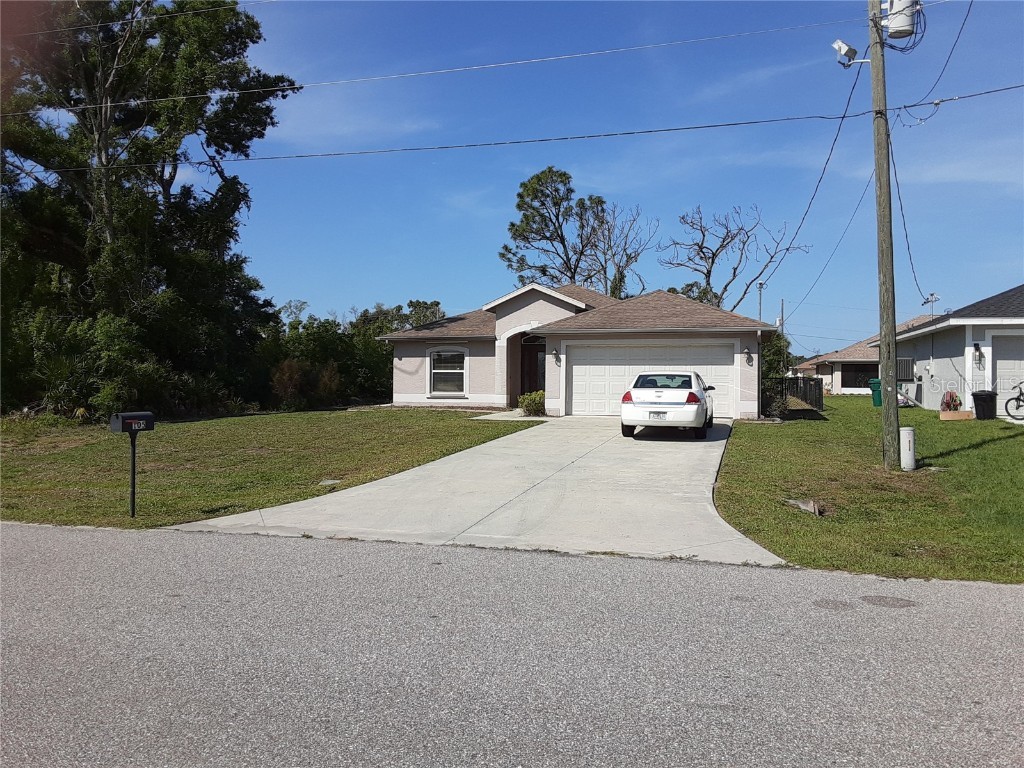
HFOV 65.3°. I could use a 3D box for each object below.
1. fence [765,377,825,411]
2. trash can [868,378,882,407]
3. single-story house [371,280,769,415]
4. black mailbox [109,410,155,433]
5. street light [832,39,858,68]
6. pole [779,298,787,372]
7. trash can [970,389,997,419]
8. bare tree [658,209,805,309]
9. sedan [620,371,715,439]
[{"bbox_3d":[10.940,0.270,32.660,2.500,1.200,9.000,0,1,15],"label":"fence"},{"bbox_3d":[14.600,0.360,31.900,0.680,1.110,0.750,0,1,15],"label":"trash can"},{"bbox_3d":[2.650,-1.650,30.900,13.700,5.100,14.800,0,1,15],"label":"single-story house"},{"bbox_3d":[-4.280,0.415,9.000,0.175,0.230,0.510,0,1,15],"label":"black mailbox"},{"bbox_3d":[5.180,-5.130,12.400,0.360,0.400,0.380,0,1,30],"label":"street light"},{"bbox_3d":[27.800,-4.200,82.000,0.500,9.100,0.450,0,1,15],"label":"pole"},{"bbox_3d":[12.500,0.570,21.200,0.660,0.780,0.660,0,1,15],"label":"trash can"},{"bbox_3d":[13.300,-4.950,48.000,9.000,11.300,8.000,0,1,15],"label":"bare tree"},{"bbox_3d":[3.720,0.390,18.650,1.860,1.470,5.050,0,1,16],"label":"sedan"}]

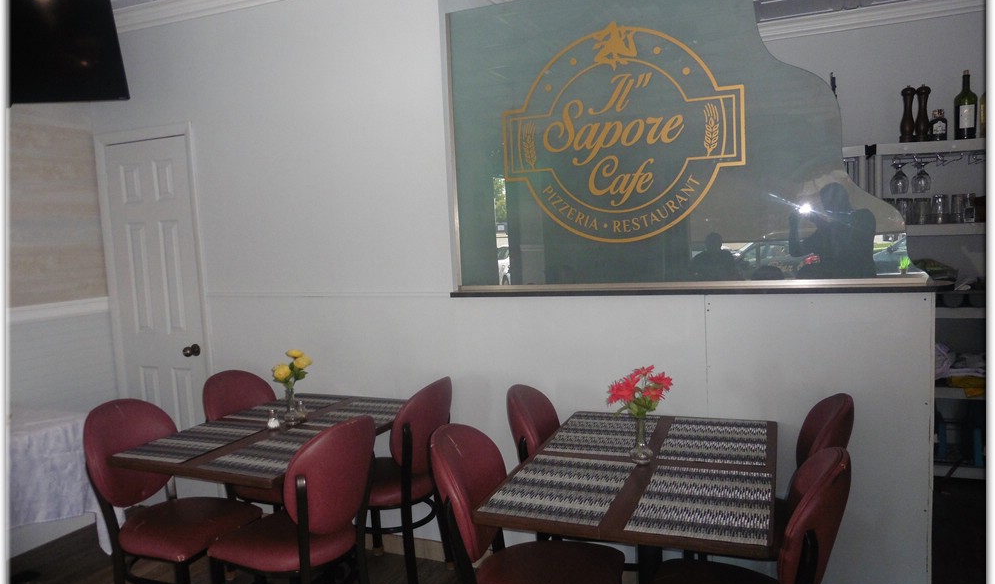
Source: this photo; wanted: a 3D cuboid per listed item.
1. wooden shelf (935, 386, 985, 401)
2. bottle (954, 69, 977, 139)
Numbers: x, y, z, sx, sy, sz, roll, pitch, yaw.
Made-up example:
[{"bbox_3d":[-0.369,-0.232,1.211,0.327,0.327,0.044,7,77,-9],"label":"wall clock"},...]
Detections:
[{"bbox_3d":[2.506,0.508,3.736,0.900,0.058,0.380,0,6,23],"label":"wooden shelf"},{"bbox_3d":[2.398,-0.955,3.537,0.103,0.349,0.103,0,6,23],"label":"bottle"}]

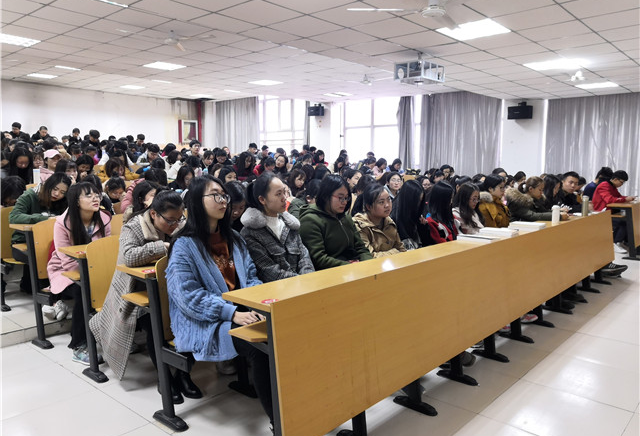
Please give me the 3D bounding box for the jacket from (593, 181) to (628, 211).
[{"bbox_3d":[4.353,-0.251,7.510,0.520,0.600,0.500,5,8,42],"label":"jacket"}]

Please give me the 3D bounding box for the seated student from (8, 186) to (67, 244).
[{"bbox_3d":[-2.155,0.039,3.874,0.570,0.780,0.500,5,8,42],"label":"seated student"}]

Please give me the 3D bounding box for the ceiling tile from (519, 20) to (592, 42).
[{"bbox_3d":[2.409,-1.915,5.106,0.600,0.025,0.600,6,8,42],"label":"ceiling tile"}]

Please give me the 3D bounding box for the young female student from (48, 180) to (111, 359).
[{"bbox_3d":[-1.664,0.338,3.620,0.610,1.220,0.450,6,8,42],"label":"young female student"}]

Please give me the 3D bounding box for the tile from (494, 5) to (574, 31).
[{"bbox_3d":[2.008,-1.868,4.662,0.600,0.025,0.600,6,8,42],"label":"tile"}]

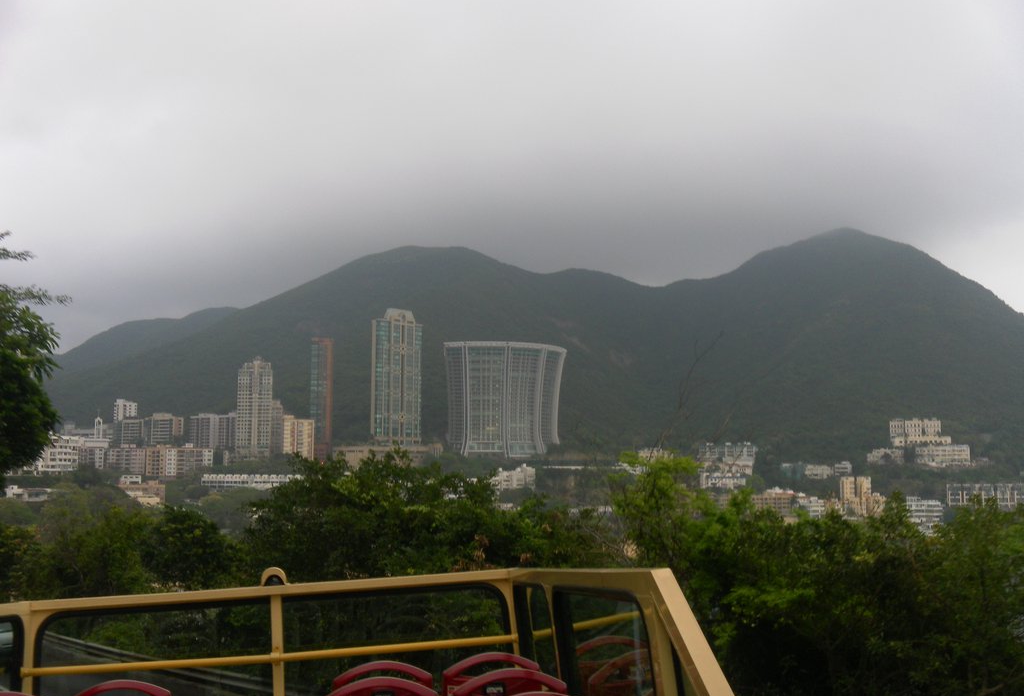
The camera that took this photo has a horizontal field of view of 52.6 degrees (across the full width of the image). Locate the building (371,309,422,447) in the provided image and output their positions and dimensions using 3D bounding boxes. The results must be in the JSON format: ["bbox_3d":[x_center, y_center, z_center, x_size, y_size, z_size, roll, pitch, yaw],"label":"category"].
[{"bbox_3d":[-93.853,24.075,845.000,34.000,112.000,23.000,4,-7,-30],"label":"building"}]

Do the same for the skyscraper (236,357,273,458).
[{"bbox_3d":[-217.400,51.340,875.000,27.600,85.400,25.000,1,-5,-6],"label":"skyscraper"}]

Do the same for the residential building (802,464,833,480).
[{"bbox_3d":[232.570,94.200,785.000,19.400,11.600,14.000,0,-5,7],"label":"residential building"}]

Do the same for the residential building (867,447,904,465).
[{"bbox_3d":[273.475,78.635,758.372,25.666,12.484,15.000,-1,-5,20],"label":"residential building"}]

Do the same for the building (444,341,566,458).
[{"bbox_3d":[-4.489,46.072,918.835,103.424,101.451,46.000,0,-5,6],"label":"building"}]

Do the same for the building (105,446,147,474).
[{"bbox_3d":[-253.990,74.076,680.369,24.068,18.339,15.000,2,-5,-25],"label":"building"}]

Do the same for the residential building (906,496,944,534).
[{"bbox_3d":[237.803,96.667,597.164,20.665,20.385,16.000,-2,-5,21],"label":"residential building"}]

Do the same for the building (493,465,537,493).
[{"bbox_3d":[1.910,98.671,783.811,32.873,20.155,16.000,0,-5,0],"label":"building"}]

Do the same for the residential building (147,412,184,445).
[{"bbox_3d":[-298.060,69.630,890.000,29.300,26.300,20.000,1,-5,-7],"label":"residential building"}]

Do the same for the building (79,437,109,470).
[{"bbox_3d":[-281.710,70.831,696.884,16.641,22.303,16.000,3,-5,-27],"label":"building"}]

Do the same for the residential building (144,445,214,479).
[{"bbox_3d":[-251.900,86.430,785.000,47.600,25.500,19.000,1,-5,-7],"label":"residential building"}]

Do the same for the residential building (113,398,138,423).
[{"bbox_3d":[-353.930,59.870,950.000,18.300,25.000,17.000,1,-5,-8],"label":"residential building"}]

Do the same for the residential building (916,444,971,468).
[{"bbox_3d":[303.520,76.497,730.000,38.000,17.000,16.000,0,-6,6],"label":"residential building"}]

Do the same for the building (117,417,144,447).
[{"bbox_3d":[-289.573,64.113,785.899,15.296,23.883,15.000,4,-6,-38],"label":"building"}]

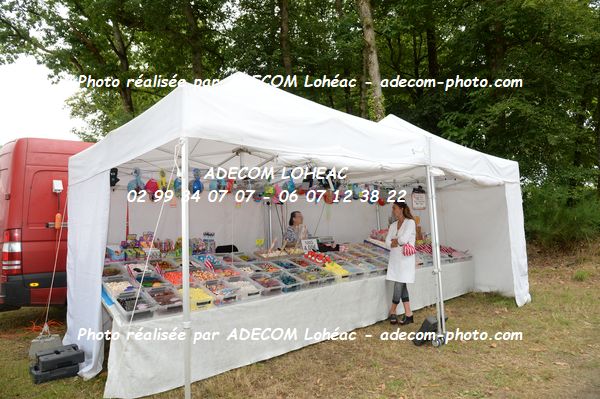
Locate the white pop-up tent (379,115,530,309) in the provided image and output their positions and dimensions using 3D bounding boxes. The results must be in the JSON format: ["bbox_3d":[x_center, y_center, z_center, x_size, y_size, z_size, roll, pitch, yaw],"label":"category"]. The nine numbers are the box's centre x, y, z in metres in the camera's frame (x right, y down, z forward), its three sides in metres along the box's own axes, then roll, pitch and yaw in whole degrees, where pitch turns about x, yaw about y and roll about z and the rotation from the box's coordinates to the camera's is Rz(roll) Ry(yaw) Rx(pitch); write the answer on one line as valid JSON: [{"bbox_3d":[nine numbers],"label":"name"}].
[{"bbox_3d":[1.617,0.170,6.746,3.030,3.250,3.030,2,-6,-43],"label":"white pop-up tent"}]

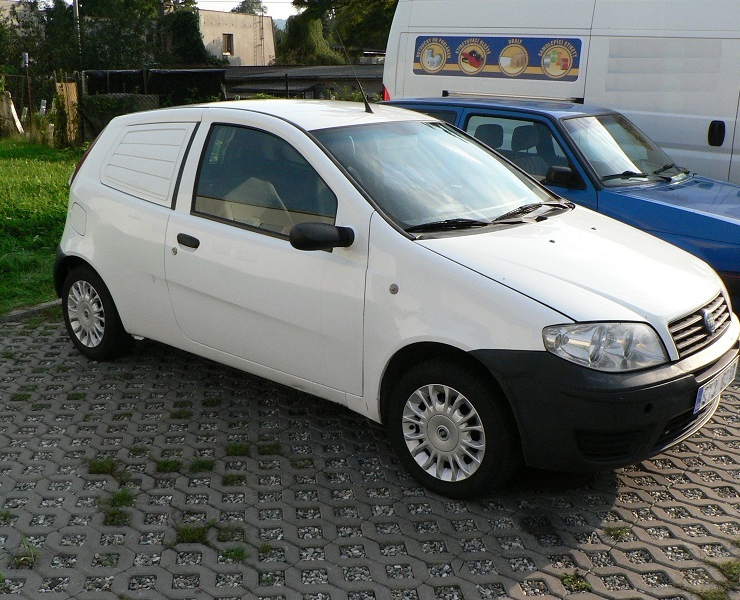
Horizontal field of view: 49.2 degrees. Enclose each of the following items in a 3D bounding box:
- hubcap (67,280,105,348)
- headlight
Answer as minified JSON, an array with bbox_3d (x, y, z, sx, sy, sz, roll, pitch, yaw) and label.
[{"bbox_3d":[-1.615,0.083,4.615,0.387,0.387,0.055,13,19,38],"label":"hubcap"},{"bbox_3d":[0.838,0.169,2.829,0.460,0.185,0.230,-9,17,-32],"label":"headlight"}]

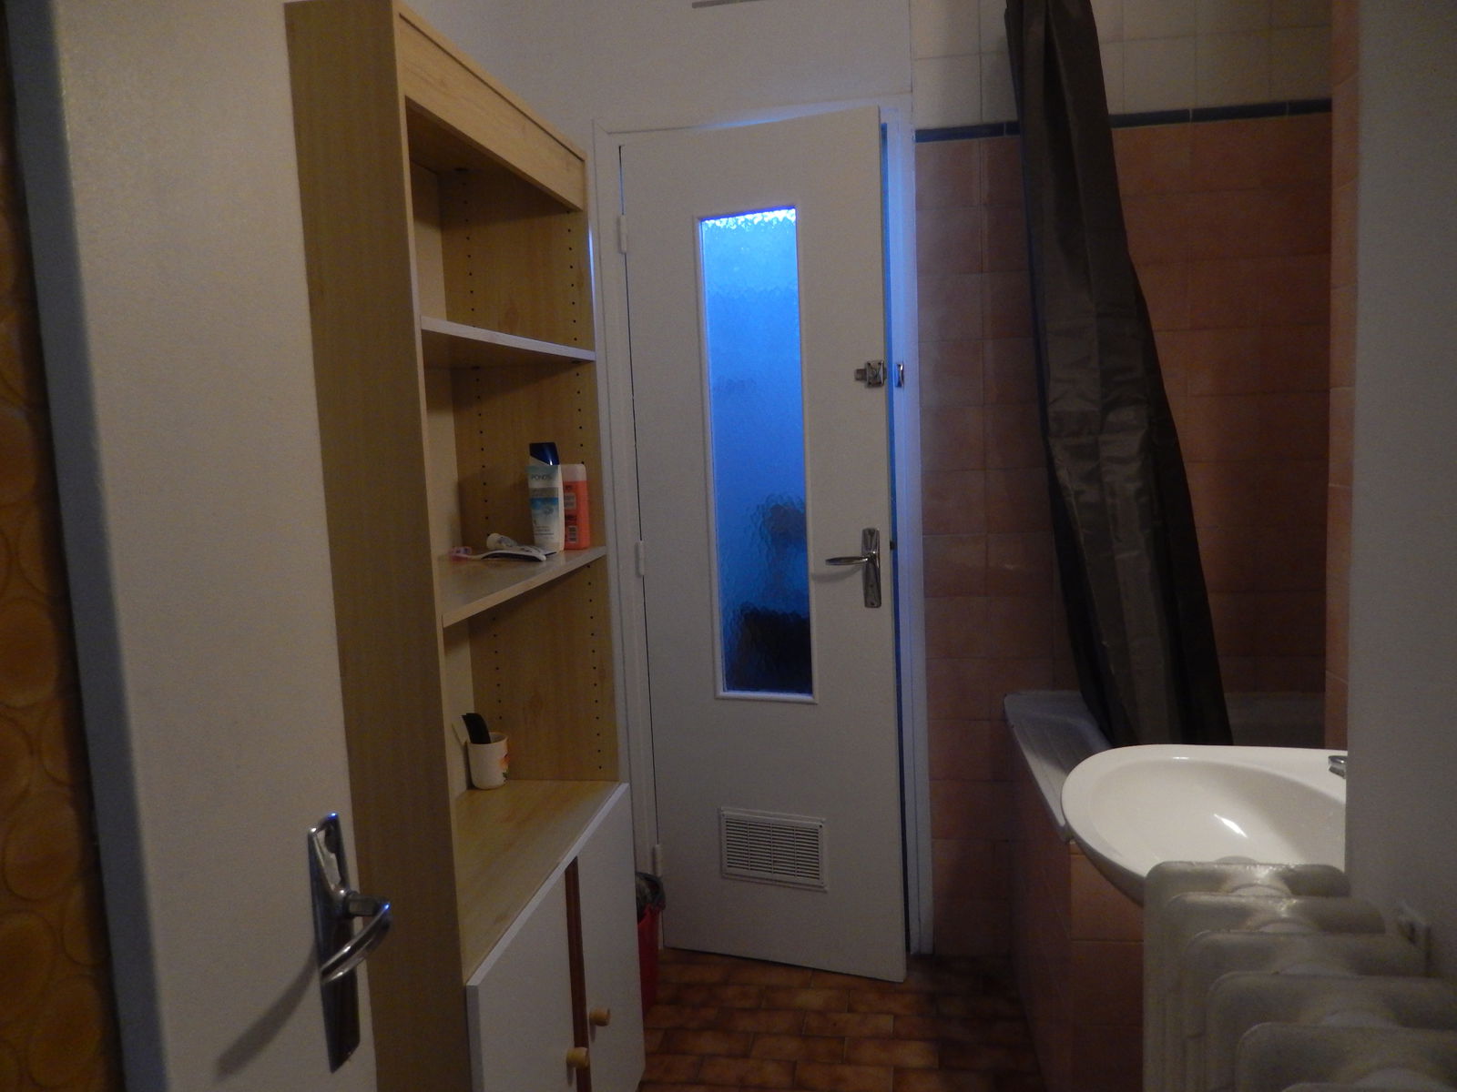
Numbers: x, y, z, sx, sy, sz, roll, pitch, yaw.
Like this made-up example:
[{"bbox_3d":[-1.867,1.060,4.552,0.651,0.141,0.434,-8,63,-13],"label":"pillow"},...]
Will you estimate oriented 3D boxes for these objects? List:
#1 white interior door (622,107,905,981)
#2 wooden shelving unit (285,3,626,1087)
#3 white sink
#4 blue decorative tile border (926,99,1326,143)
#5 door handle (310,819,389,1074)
[{"bbox_3d":[0.088,0.038,2.529,0.622,2.010,0.042,0,6,20],"label":"white interior door"},{"bbox_3d":[-0.406,0.253,1.637,0.310,1.833,0.746,-1,6,9],"label":"wooden shelving unit"},{"bbox_3d":[0.654,0.416,1.277,0.475,0.185,0.590,-2,6,9],"label":"white sink"},{"bbox_3d":[0.880,-0.961,2.379,0.900,0.027,0.012,-2,6,9],"label":"blue decorative tile border"},{"bbox_3d":[-0.283,0.300,0.749,0.055,0.187,0.110,-1,6,14],"label":"door handle"}]

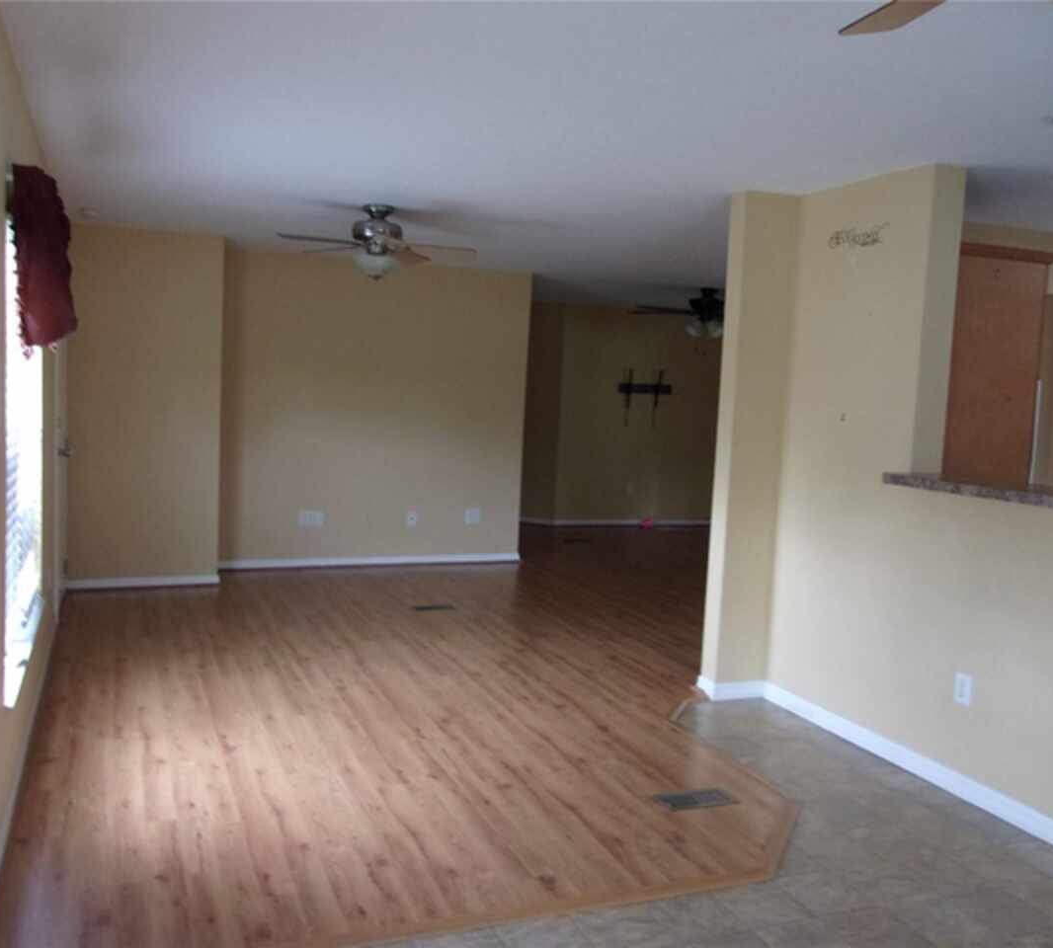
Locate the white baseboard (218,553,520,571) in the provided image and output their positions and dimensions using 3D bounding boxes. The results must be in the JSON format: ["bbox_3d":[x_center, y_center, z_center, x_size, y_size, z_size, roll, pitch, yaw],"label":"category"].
[{"bbox_3d":[-1.182,0.691,7.691,2.417,0.078,0.015,0,5,-22],"label":"white baseboard"}]

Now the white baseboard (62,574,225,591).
[{"bbox_3d":[-2.558,0.724,6.614,0.947,0.078,0.015,0,5,-22],"label":"white baseboard"}]

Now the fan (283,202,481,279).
[{"bbox_3d":[-0.806,-1.241,5.292,1.090,0.388,1.090,0,5,-22],"label":"fan"}]

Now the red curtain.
[{"bbox_3d":[-1.728,-0.716,3.589,0.150,0.520,1.600,0,5,-22],"label":"red curtain"}]

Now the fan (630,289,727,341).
[{"bbox_3d":[1.601,-1.417,8.709,1.340,0.431,1.340,0,5,-22],"label":"fan"}]

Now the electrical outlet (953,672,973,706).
[{"bbox_3d":[1.616,0.801,3.664,0.010,0.118,0.074,0,5,-22],"label":"electrical outlet"}]

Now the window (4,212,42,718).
[{"bbox_3d":[-1.847,-0.134,3.586,0.110,1.530,1.550,0,5,-22],"label":"window"}]

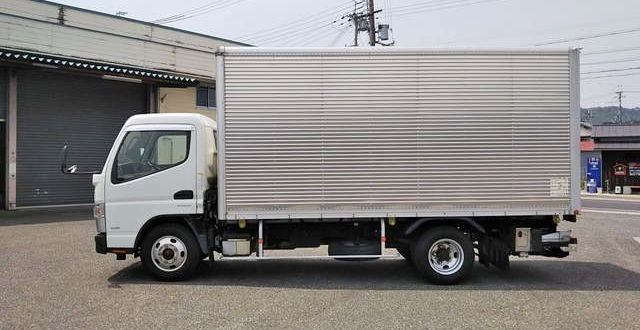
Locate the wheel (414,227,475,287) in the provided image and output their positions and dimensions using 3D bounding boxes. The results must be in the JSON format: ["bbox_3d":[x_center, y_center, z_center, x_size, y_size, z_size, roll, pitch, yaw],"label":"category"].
[{"bbox_3d":[1.550,1.113,6.910,0.720,0.720,0.270,1,0,-2],"label":"wheel"}]

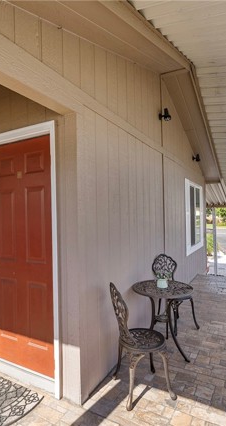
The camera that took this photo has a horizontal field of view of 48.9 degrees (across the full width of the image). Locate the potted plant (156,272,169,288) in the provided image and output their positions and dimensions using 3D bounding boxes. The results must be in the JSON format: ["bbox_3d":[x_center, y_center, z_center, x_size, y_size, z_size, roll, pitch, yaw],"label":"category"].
[{"bbox_3d":[0.514,0.698,2.592,0.120,0.155,0.120,-2,-1,27],"label":"potted plant"}]

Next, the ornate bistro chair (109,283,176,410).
[{"bbox_3d":[0.209,0.984,1.995,0.450,0.863,0.400,-1,-1,-19],"label":"ornate bistro chair"}]

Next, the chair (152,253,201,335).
[{"bbox_3d":[0.787,0.995,3.153,0.400,0.863,0.450,-1,-1,-22],"label":"chair"}]

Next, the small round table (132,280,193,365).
[{"bbox_3d":[0.516,1.095,2.542,0.630,0.650,0.630,-1,-1,0],"label":"small round table"}]

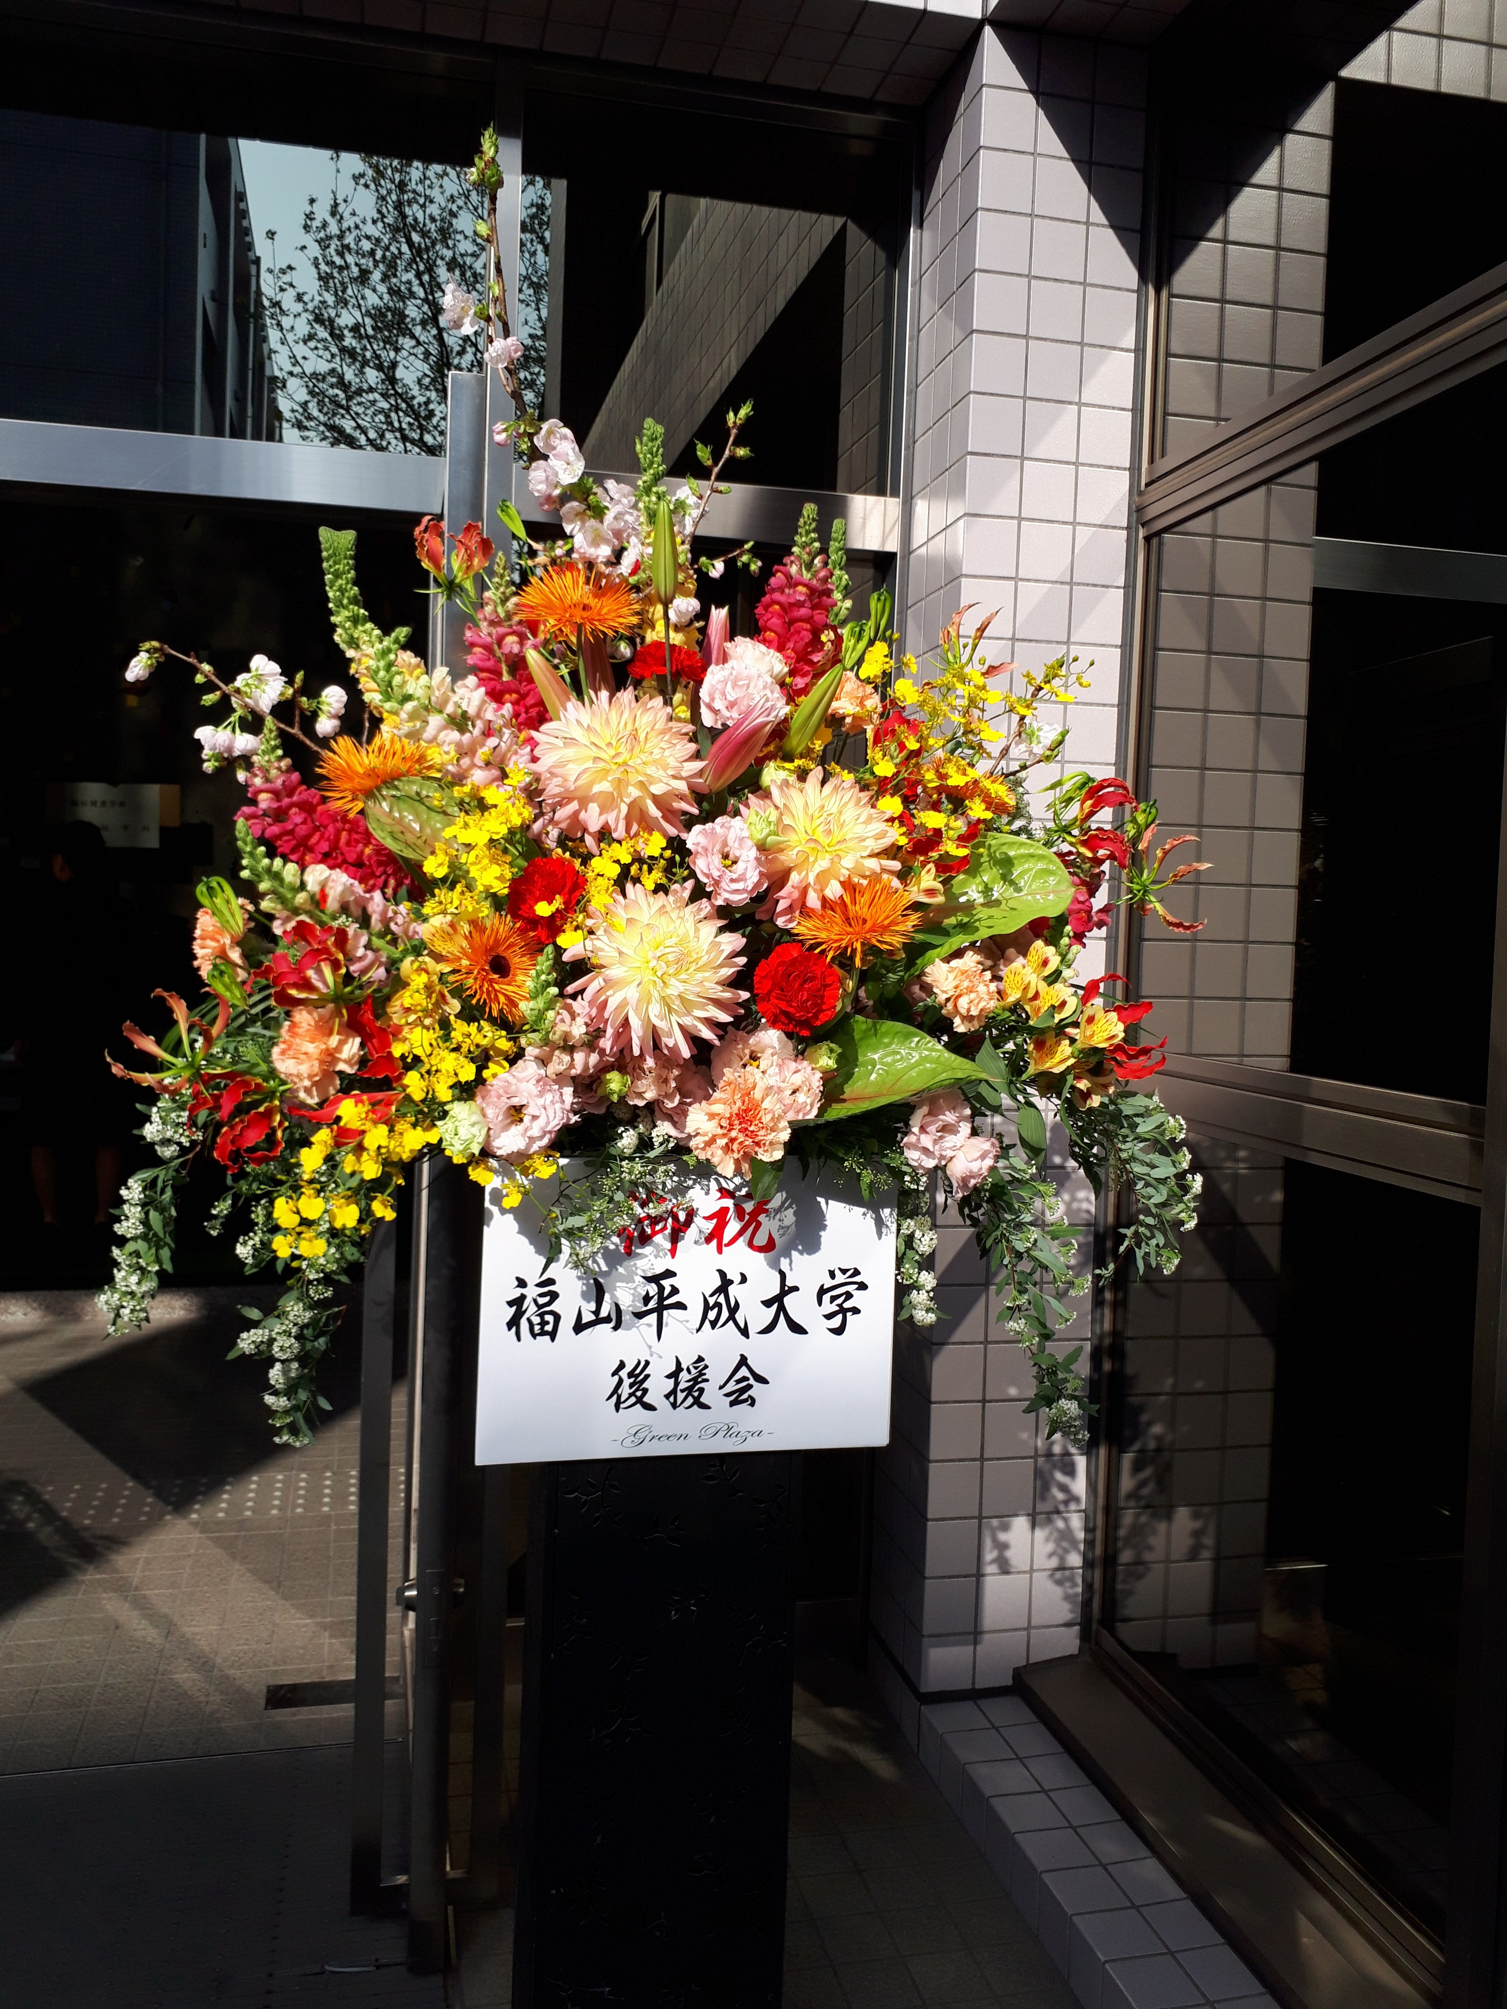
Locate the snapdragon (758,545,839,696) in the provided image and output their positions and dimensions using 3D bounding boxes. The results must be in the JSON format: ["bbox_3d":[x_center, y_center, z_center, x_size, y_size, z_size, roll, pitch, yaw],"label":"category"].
[{"bbox_3d":[0.037,-0.330,1.360,0.071,0.131,0.066,2,2,-6],"label":"snapdragon"}]

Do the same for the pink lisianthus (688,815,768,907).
[{"bbox_3d":[-0.022,-0.127,1.380,0.071,0.079,0.055,2,-3,-2],"label":"pink lisianthus"}]

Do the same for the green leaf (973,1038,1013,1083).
[{"bbox_3d":[0.205,0.048,1.350,0.033,0.038,0.020,2,2,-6],"label":"green leaf"}]

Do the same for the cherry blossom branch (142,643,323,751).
[{"bbox_3d":[-0.519,-0.307,1.560,0.180,0.110,0.080,2,2,6],"label":"cherry blossom branch"}]

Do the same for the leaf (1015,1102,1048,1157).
[{"bbox_3d":[0.273,0.123,1.540,0.033,0.054,0.020,1,-6,-11],"label":"leaf"}]

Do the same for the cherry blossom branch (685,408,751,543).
[{"bbox_3d":[-0.036,-0.541,1.600,0.068,0.140,0.050,2,2,0],"label":"cherry blossom branch"}]

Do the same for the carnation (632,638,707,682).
[{"bbox_3d":[-0.085,-0.343,1.560,0.076,0.048,0.070,2,2,-2],"label":"carnation"}]

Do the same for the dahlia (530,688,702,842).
[{"bbox_3d":[-0.122,-0.212,1.390,0.151,0.143,0.085,2,-16,-2],"label":"dahlia"}]

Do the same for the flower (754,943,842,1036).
[{"bbox_3d":[0.038,-0.013,1.345,0.075,0.078,0.055,2,-12,0],"label":"flower"}]

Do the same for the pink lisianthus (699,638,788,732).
[{"bbox_3d":[-0.008,-0.260,1.275,0.070,0.074,0.058,2,2,-3],"label":"pink lisianthus"}]

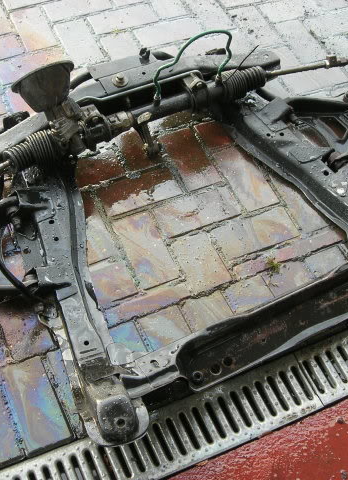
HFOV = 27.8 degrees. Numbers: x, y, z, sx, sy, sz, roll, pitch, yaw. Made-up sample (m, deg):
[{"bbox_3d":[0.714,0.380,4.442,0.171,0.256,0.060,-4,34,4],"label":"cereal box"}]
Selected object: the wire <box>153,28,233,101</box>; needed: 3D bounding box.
[{"bbox_3d":[0.036,-0.415,1.616,0.195,0.140,0.040,-22,59,-17],"label":"wire"}]

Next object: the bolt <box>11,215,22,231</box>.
[{"bbox_3d":[-0.339,-0.038,1.514,0.022,0.022,0.032,-22,59,-17],"label":"bolt"}]

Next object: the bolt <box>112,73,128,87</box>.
[{"bbox_3d":[-0.128,-0.384,1.686,0.037,0.023,0.037,1,55,-2],"label":"bolt"}]

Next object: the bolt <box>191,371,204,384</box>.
[{"bbox_3d":[0.046,0.269,1.372,0.024,0.015,0.024,1,55,-2],"label":"bolt"}]

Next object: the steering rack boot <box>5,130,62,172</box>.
[{"bbox_3d":[-0.315,-0.194,1.552,0.112,0.070,0.070,-22,59,-17],"label":"steering rack boot"}]

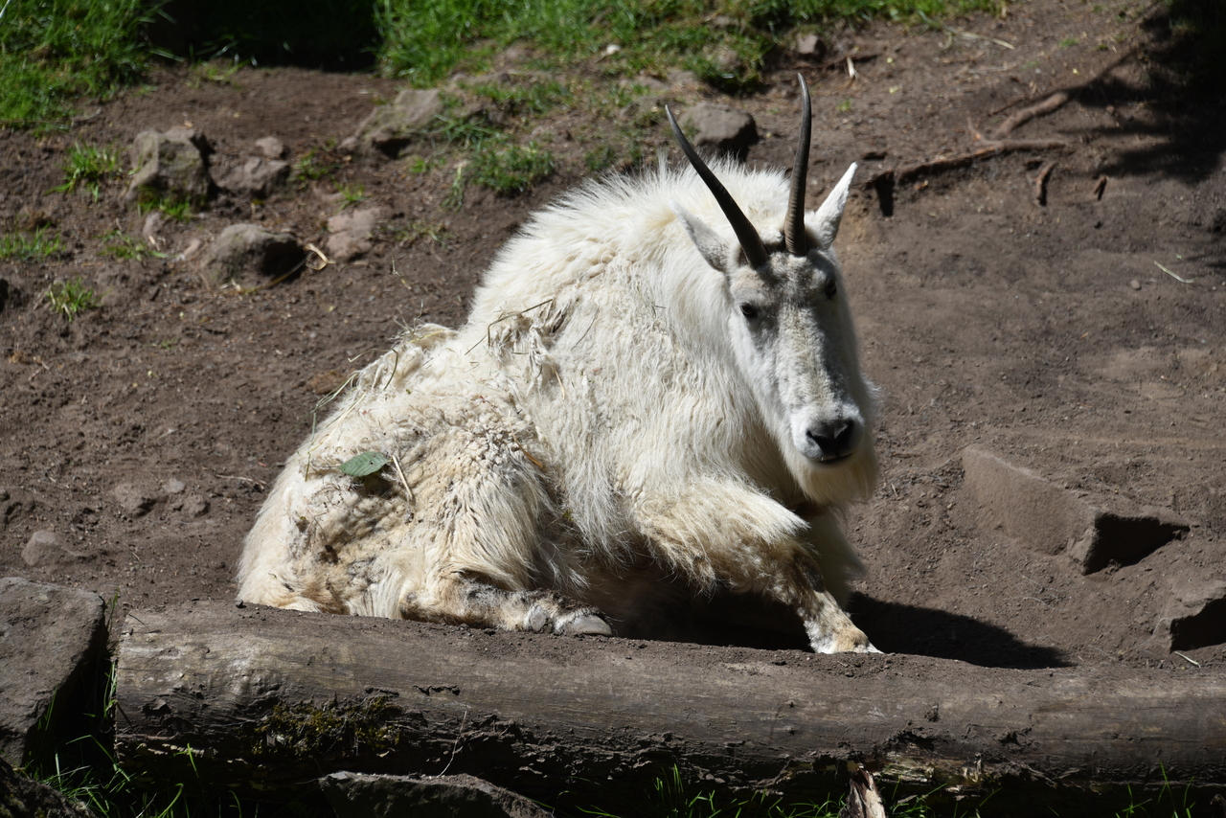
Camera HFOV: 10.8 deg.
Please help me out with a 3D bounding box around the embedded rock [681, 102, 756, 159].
[{"bbox_3d":[0.151,-0.396,9.250,0.110,0.075,0.090,0,12,0],"label":"embedded rock"}]

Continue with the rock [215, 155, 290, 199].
[{"bbox_3d":[-0.508,-0.325,9.100,0.100,0.060,0.080,0,12,0],"label":"rock"}]

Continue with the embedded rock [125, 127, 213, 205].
[{"bbox_3d":[-0.624,-0.341,9.100,0.122,0.095,0.100,0,12,0],"label":"embedded rock"}]

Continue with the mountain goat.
[{"bbox_3d":[-0.066,-0.073,8.150,0.870,0.710,0.450,9,15,35],"label":"mountain goat"}]

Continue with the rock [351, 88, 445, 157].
[{"bbox_3d":[-0.310,-0.409,9.250,0.135,0.085,0.110,0,12,0],"label":"rock"}]

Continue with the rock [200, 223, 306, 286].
[{"bbox_3d":[-0.499,-0.214,8.950,0.140,0.078,0.110,0,12,0],"label":"rock"}]

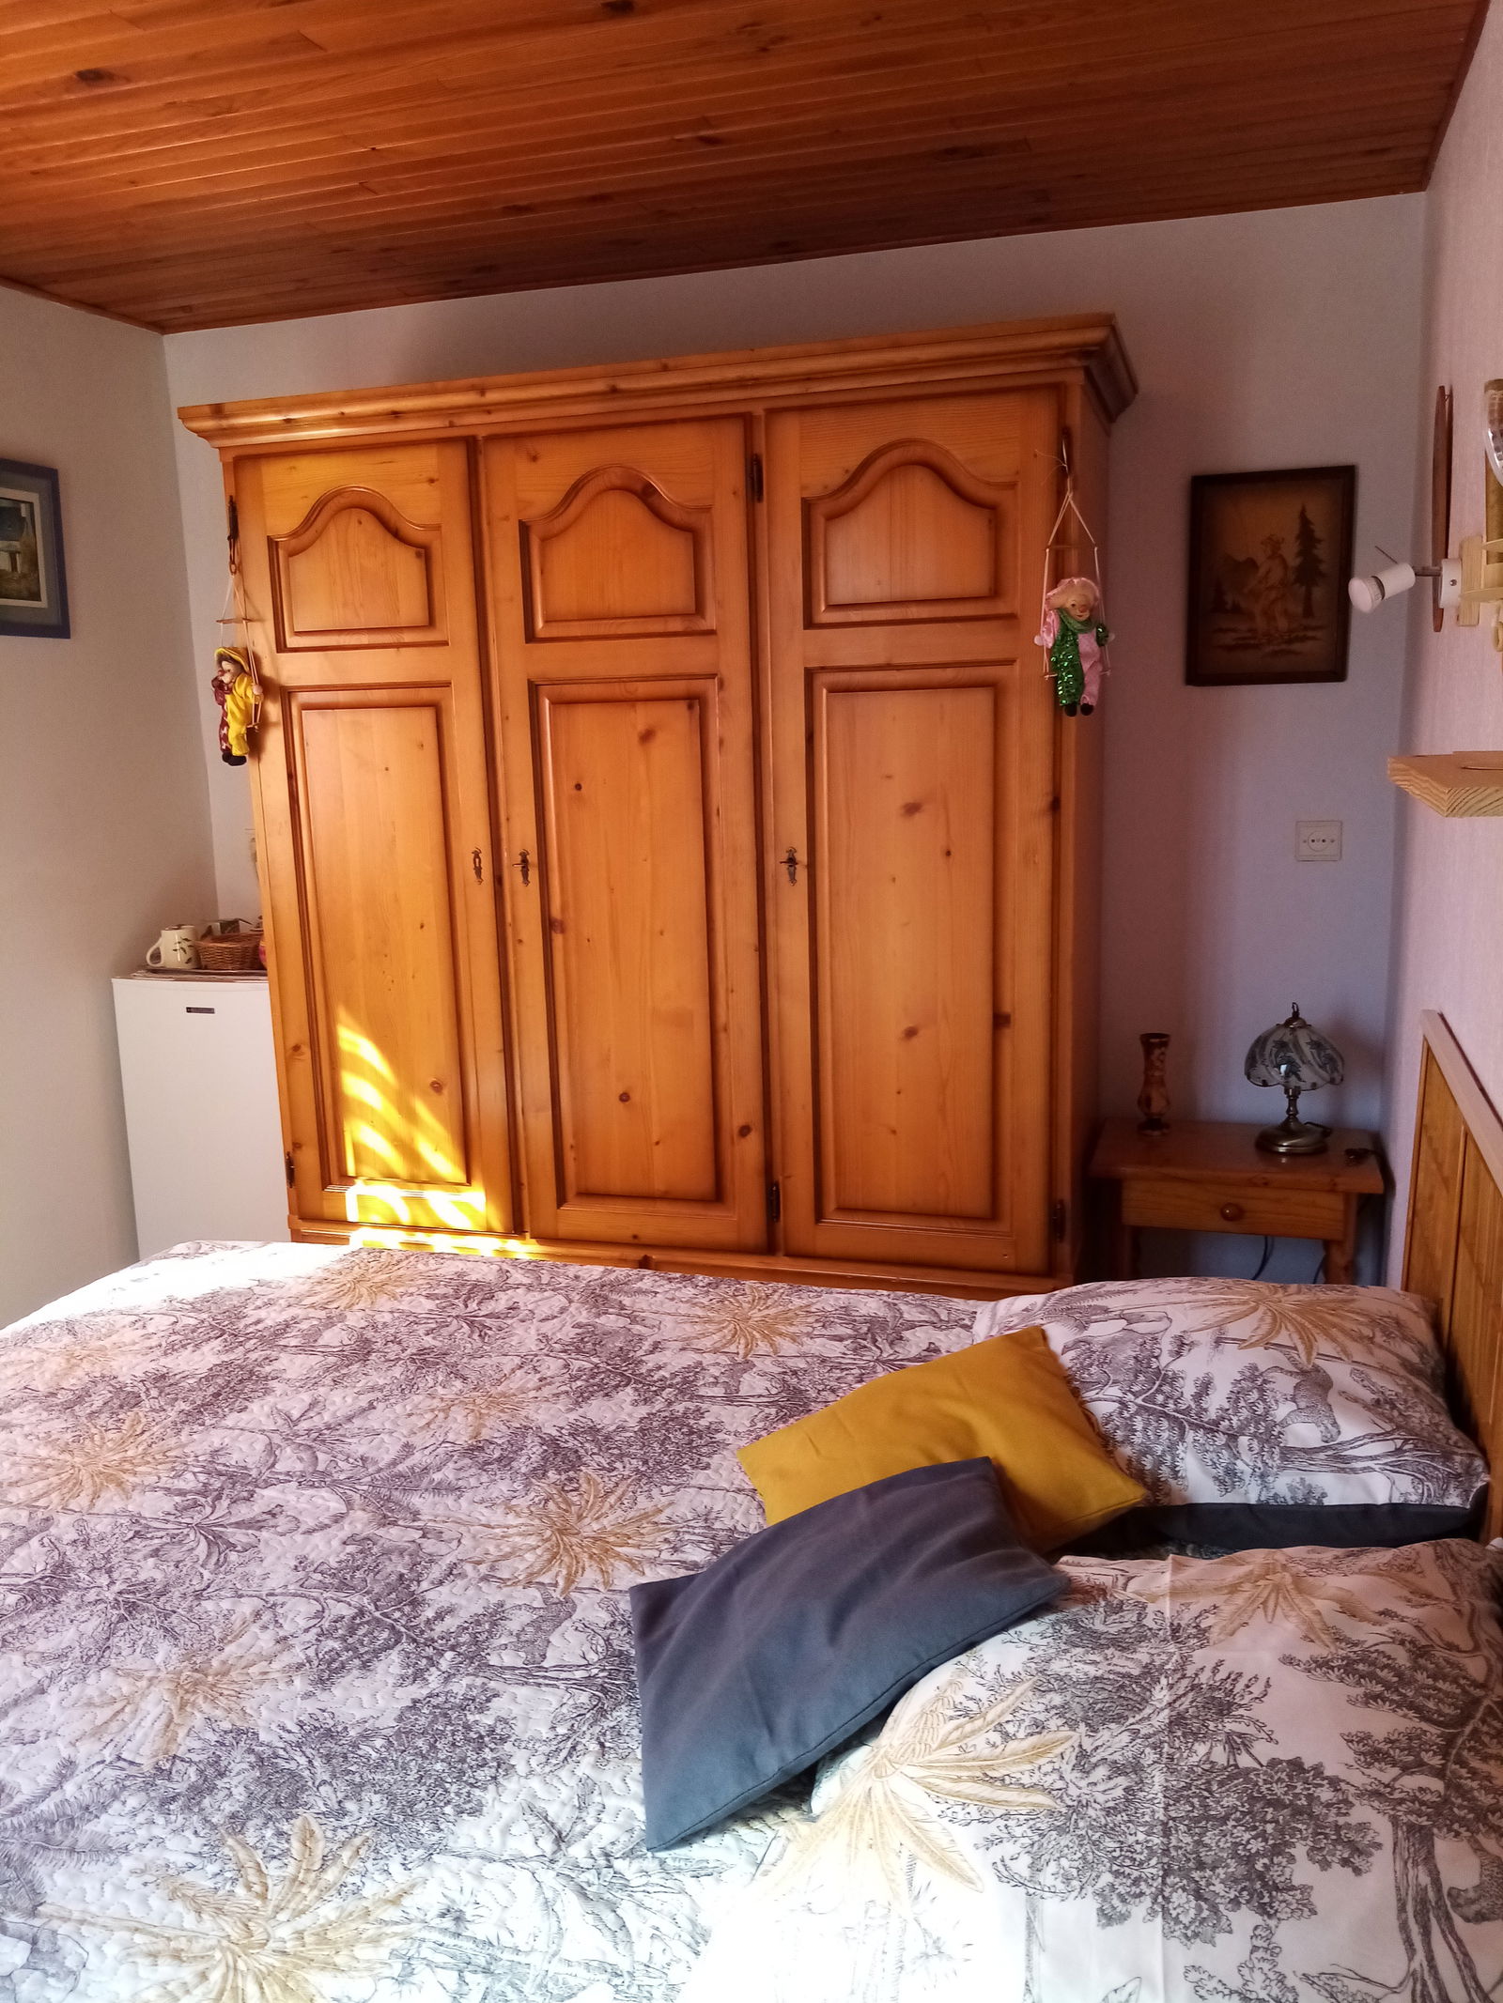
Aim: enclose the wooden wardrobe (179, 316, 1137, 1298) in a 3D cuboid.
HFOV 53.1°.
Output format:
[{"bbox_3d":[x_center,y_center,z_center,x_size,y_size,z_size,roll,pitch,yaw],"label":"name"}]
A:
[{"bbox_3d":[-0.157,-0.211,3.226,1.831,2.055,0.613,2,12,18],"label":"wooden wardrobe"}]

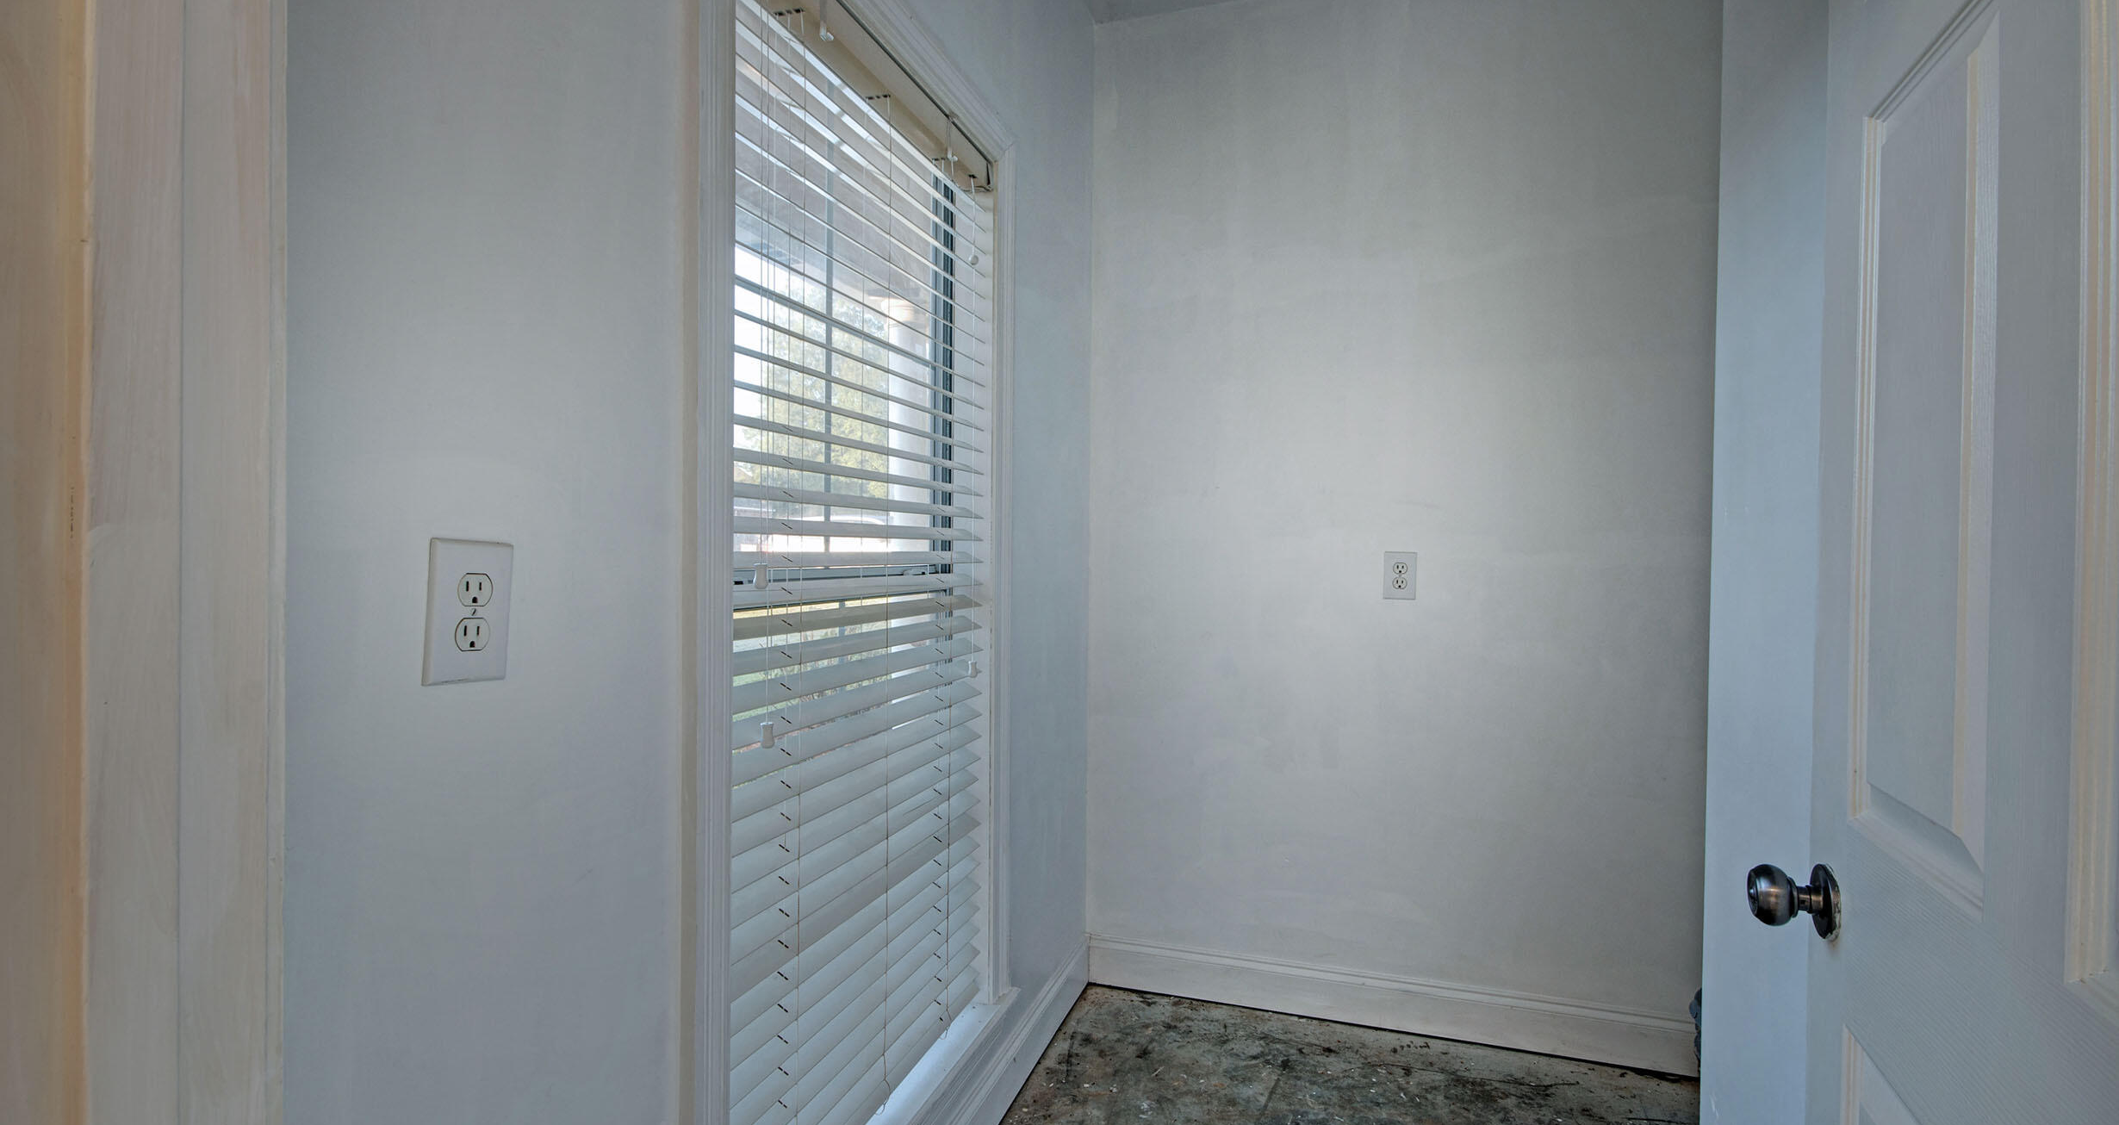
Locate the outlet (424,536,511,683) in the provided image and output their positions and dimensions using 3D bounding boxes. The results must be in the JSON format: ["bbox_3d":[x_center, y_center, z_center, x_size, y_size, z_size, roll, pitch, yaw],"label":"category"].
[{"bbox_3d":[-0.507,0.043,0.761,0.007,0.122,0.076,1,-3,19],"label":"outlet"}]

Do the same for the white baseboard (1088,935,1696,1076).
[{"bbox_3d":[0.863,1.134,2.264,1.620,0.143,0.015,1,1,17],"label":"white baseboard"}]

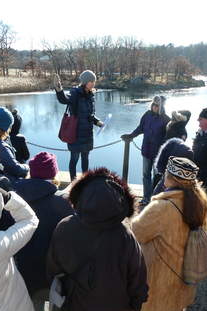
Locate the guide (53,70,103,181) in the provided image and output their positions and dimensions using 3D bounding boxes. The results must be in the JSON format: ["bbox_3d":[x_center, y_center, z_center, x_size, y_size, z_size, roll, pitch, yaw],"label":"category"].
[{"bbox_3d":[-0.367,-0.436,4.457,0.620,1.690,0.550,8,18,27],"label":"guide"}]

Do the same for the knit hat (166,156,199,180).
[{"bbox_3d":[0.500,0.082,1.820,0.190,0.130,0.200,-12,34,-36],"label":"knit hat"}]

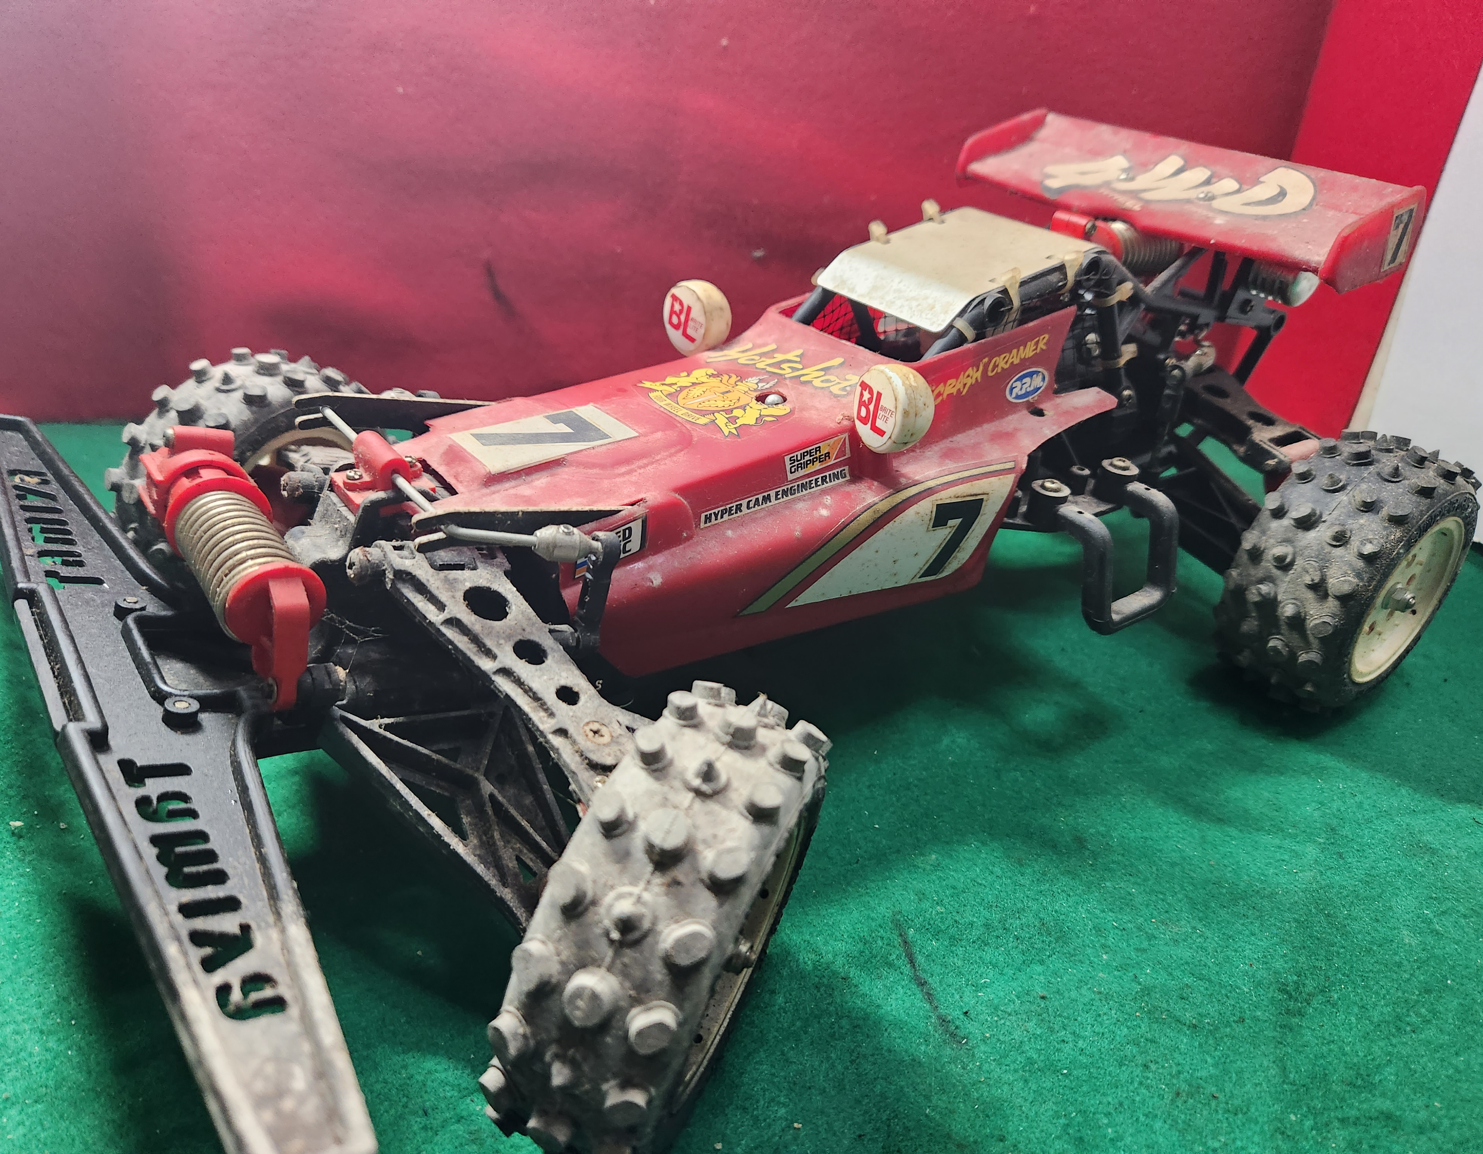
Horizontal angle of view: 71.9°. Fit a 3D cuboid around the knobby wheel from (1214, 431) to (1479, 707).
[{"bbox_3d":[0.189,-0.002,0.320,0.084,0.084,0.043,-16,36,-32],"label":"knobby wheel"}]

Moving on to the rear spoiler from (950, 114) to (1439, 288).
[{"bbox_3d":[0.145,-0.130,0.344,0.064,0.029,0.141,-18,39,-34],"label":"rear spoiler"}]

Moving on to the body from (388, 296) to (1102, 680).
[{"bbox_3d":[0.005,-0.041,0.274,0.202,0.076,0.102,-15,37,-37],"label":"body"}]

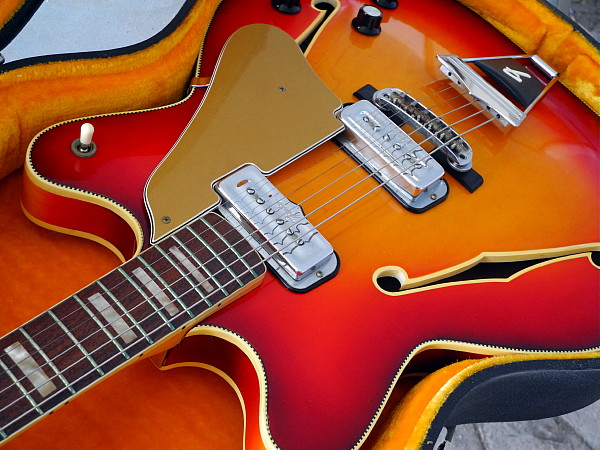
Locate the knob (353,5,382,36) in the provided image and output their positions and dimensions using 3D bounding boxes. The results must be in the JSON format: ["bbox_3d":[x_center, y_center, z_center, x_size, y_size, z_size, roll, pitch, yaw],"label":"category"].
[{"bbox_3d":[0.057,-0.167,0.769,0.025,0.016,0.025,12,41,-11],"label":"knob"}]

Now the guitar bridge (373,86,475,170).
[{"bbox_3d":[0.088,-0.069,0.692,0.081,0.015,0.023,41,47,10],"label":"guitar bridge"}]

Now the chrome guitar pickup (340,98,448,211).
[{"bbox_3d":[0.064,-0.055,0.680,0.102,0.015,0.050,46,48,14],"label":"chrome guitar pickup"}]

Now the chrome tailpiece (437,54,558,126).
[{"bbox_3d":[0.173,-0.120,0.793,0.086,0.013,0.148,46,39,14],"label":"chrome tailpiece"}]

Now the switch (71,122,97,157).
[{"bbox_3d":[-0.131,-0.055,0.584,0.016,0.022,0.016,12,46,-12],"label":"switch"}]

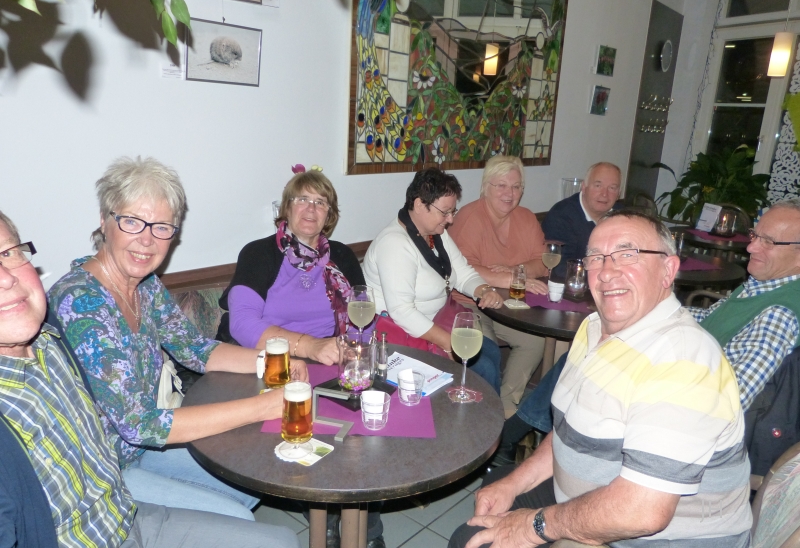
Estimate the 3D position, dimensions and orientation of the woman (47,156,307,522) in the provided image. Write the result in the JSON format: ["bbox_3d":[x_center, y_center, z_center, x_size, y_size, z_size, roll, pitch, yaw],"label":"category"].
[{"bbox_3d":[-0.530,0.370,1.430,0.750,1.320,0.560,9,15,26],"label":"woman"}]

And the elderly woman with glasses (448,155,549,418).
[{"bbox_3d":[0.423,0.093,2.866,0.550,1.290,0.800,-2,15,-18],"label":"elderly woman with glasses"}]

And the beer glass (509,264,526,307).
[{"bbox_3d":[0.472,0.047,2.392,0.067,0.155,0.067,14,18,39],"label":"beer glass"}]

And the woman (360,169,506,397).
[{"bbox_3d":[0.100,0.210,2.400,0.720,1.250,0.520,10,16,27],"label":"woman"}]

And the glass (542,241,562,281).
[{"bbox_3d":[0.652,-0.022,2.577,0.082,0.215,0.082,14,18,39],"label":"glass"}]

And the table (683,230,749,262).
[{"bbox_3d":[2.279,0.090,4.364,0.800,0.730,0.800,14,18,39],"label":"table"}]

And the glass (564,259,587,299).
[{"bbox_3d":[0.750,0.019,2.561,0.096,0.150,0.096,14,18,39],"label":"glass"}]

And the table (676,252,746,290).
[{"bbox_3d":[1.433,0.287,3.424,0.800,0.730,0.800,14,18,39],"label":"table"}]

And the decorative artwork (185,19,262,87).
[{"bbox_3d":[-0.634,-0.805,2.193,0.020,0.212,0.305,14,18,39],"label":"decorative artwork"}]

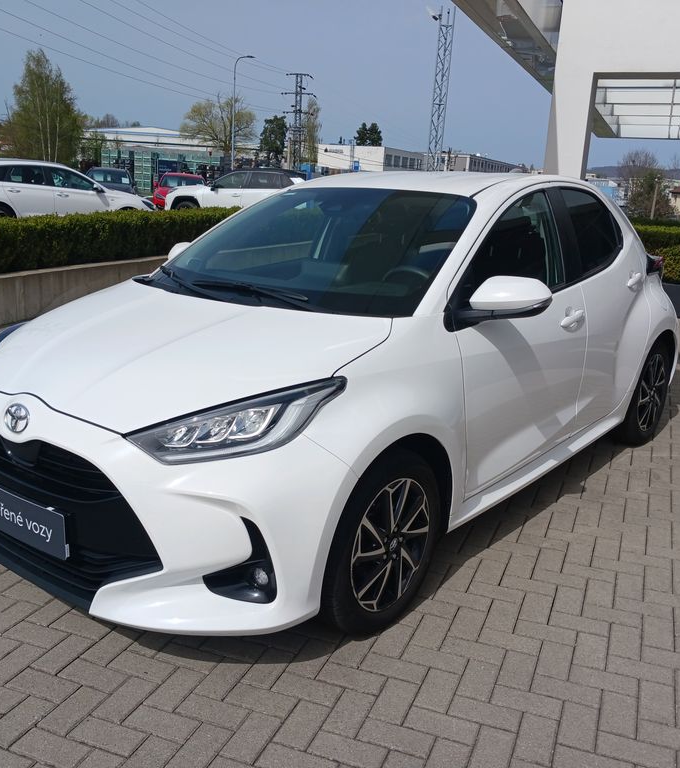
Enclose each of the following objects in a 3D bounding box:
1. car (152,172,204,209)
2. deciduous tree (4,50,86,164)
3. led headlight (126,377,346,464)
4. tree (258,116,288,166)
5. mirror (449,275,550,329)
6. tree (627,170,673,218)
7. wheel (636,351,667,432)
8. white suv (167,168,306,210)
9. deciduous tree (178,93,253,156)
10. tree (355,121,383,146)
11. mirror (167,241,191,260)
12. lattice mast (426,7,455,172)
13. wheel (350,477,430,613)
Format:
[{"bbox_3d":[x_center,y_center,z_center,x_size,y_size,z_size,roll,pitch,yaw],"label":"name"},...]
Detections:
[{"bbox_3d":[-5.467,-6.699,27.899,1.790,1.510,4.250,2,14,-5],"label":"car"},{"bbox_3d":[-19.658,-17.859,53.881,5.500,8.670,5.400,-2,15,-20],"label":"deciduous tree"},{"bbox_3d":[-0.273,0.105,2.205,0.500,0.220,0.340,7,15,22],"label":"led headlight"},{"bbox_3d":[-7.617,-26.352,90.995,3.500,8.280,3.400,2,14,-5],"label":"tree"},{"bbox_3d":[0.558,-0.267,2.722,0.240,0.180,0.240,12,18,36],"label":"mirror"},{"bbox_3d":[23.210,-13.664,60.586,3.700,4.900,3.700,8,15,19],"label":"tree"},{"bbox_3d":[1.694,0.040,4.507,0.150,0.430,0.430,12,18,36],"label":"wheel"},{"bbox_3d":[-3.188,-5.841,25.031,4.600,1.685,1.855,5,14,7],"label":"white suv"},{"bbox_3d":[-9.620,-18.585,62.959,5.750,8.020,5.750,1,14,-9],"label":"deciduous tree"},{"bbox_3d":[4.520,-38.418,136.510,5.000,12.620,5.000,3,14,1],"label":"tree"},{"bbox_3d":[-0.721,-0.593,3.776,0.240,0.150,0.160,14,18,36],"label":"mirror"},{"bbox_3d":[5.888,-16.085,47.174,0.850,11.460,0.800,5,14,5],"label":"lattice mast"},{"bbox_3d":[0.115,0.492,2.543,0.150,0.430,0.430,12,18,36],"label":"wheel"}]

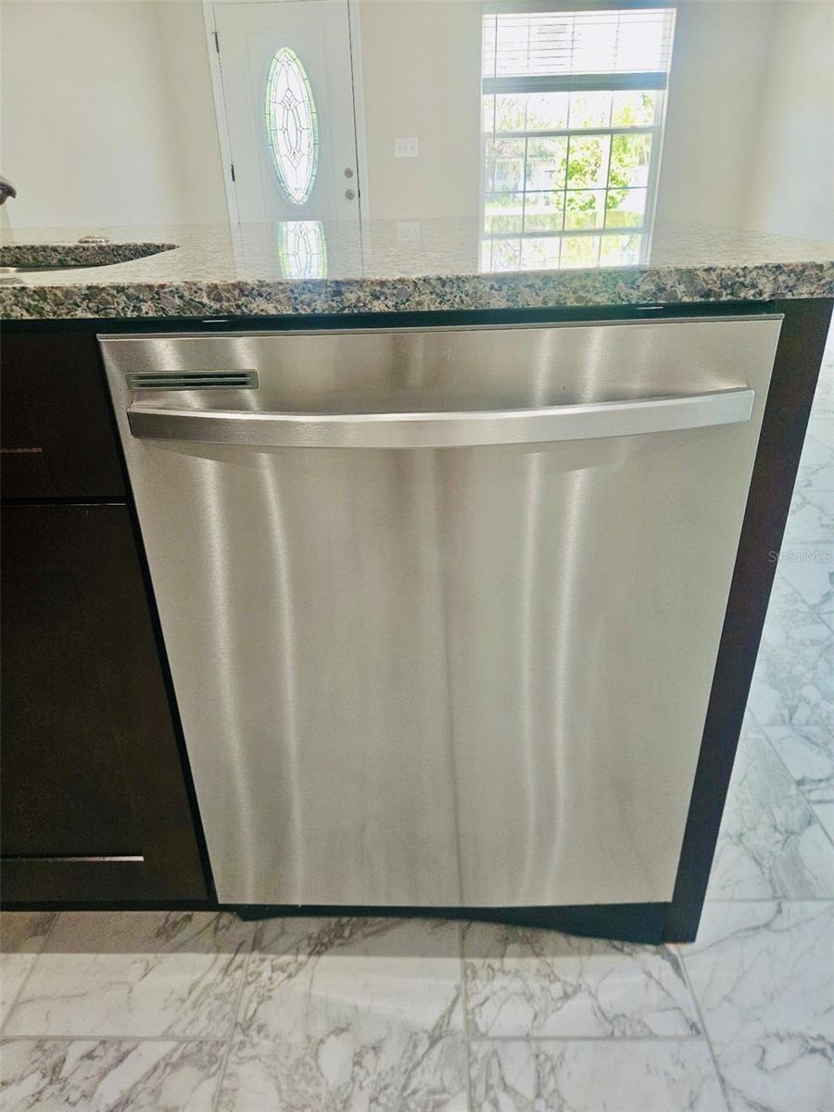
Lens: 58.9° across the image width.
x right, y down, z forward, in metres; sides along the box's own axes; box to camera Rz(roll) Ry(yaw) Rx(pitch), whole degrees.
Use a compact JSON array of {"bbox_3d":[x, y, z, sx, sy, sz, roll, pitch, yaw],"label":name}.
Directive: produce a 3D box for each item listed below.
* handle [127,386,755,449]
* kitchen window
[{"bbox_3d":[0.018,-0.121,0.657,0.565,0.028,0.060,-1,27,1],"label":"handle"},{"bbox_3d":[1.097,-2.991,5.241,1.310,1.580,0.120,-1,27,1],"label":"kitchen window"}]

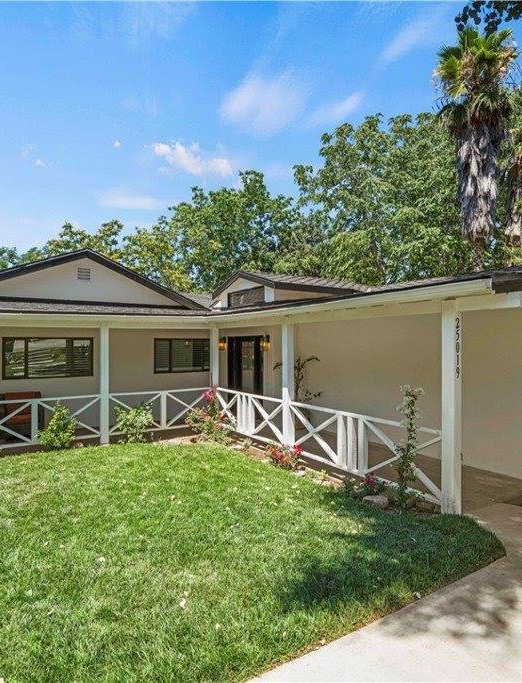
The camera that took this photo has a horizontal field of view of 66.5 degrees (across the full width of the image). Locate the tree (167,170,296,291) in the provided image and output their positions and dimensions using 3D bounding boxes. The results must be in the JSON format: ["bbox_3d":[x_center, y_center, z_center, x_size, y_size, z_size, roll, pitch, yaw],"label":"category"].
[{"bbox_3d":[-1.720,-4.210,24.000,8.220,12.310,7.980,0,0,0],"label":"tree"}]

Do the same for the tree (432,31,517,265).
[{"bbox_3d":[8.930,-5.570,16.500,3.480,15.040,3.380,0,0,0],"label":"tree"}]

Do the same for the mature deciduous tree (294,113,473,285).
[{"bbox_3d":[6.610,-5.230,21.500,9.720,14.370,9.420,0,0,0],"label":"mature deciduous tree"}]

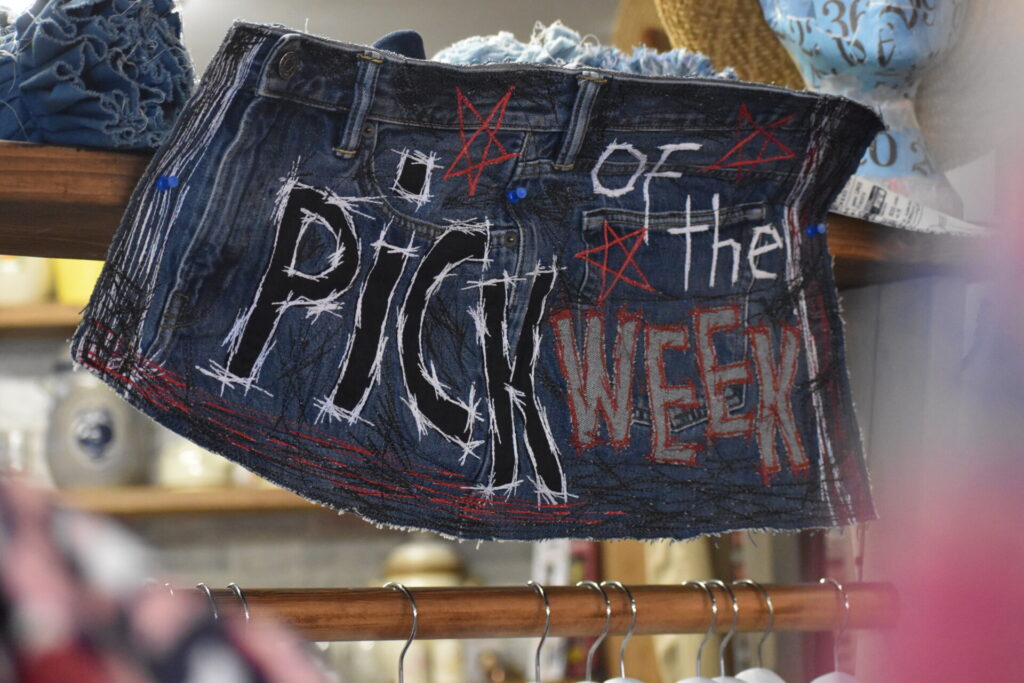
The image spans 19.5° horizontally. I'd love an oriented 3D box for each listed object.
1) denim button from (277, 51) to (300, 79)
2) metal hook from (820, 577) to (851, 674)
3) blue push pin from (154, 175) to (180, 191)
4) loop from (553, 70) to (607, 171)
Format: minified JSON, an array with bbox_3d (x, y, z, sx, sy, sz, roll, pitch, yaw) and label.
[{"bbox_3d":[-0.137,-0.169,1.830,0.005,0.018,0.018,27,14,37],"label":"denim button"},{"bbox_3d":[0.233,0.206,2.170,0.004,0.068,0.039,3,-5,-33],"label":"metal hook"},{"bbox_3d":[-0.207,-0.096,1.800,0.009,0.009,0.013,3,-5,-33],"label":"blue push pin"},{"bbox_3d":[0.044,-0.144,1.950,0.015,0.067,0.005,0,27,-32],"label":"loop"}]

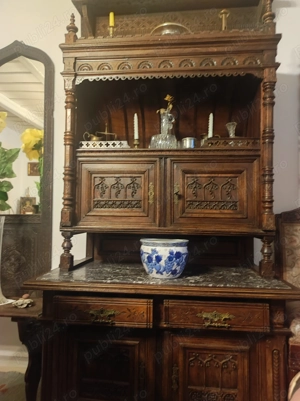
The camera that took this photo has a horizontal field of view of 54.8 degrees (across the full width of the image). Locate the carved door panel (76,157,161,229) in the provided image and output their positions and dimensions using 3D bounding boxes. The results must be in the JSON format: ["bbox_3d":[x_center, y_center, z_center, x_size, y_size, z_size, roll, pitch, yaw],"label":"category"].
[{"bbox_3d":[-0.190,-0.050,1.739,0.501,0.416,0.030,0,-1,5],"label":"carved door panel"}]

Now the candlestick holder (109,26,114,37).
[{"bbox_3d":[-0.236,-1.026,1.773,0.042,0.090,0.042,0,-1,5],"label":"candlestick holder"}]

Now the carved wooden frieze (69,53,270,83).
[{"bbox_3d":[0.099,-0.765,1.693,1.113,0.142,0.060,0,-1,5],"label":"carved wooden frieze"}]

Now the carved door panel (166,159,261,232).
[{"bbox_3d":[0.366,-0.038,1.691,0.531,0.418,0.030,0,-1,5],"label":"carved door panel"}]

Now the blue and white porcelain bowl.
[{"bbox_3d":[0.082,0.317,1.610,0.269,0.194,0.269,1,-1,0],"label":"blue and white porcelain bowl"}]

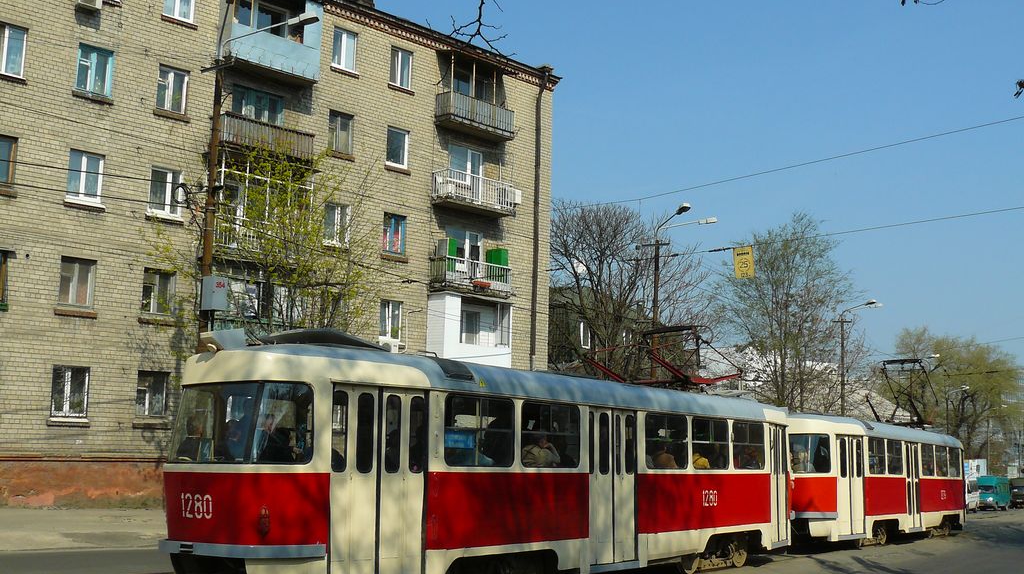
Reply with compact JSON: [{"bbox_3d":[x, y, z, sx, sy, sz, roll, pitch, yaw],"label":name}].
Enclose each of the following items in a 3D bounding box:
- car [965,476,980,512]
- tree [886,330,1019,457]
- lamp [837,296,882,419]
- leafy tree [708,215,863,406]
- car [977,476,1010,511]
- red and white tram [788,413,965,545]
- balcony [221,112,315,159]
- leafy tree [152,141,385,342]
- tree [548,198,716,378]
[{"bbox_3d":[28.918,13.559,68.787,2.000,2.250,5.300,-5,-11,33],"label":"car"},{"bbox_3d":[42.173,12.143,101.498,11.470,16.700,11.470,-3,-10,22],"label":"tree"},{"bbox_3d":[16.856,5.635,50.750,2.200,10.070,1.600,-5,-11,33],"label":"lamp"},{"bbox_3d":[12.223,3.179,47.150,6.390,13.390,6.390,-1,-10,14],"label":"leafy tree"},{"bbox_3d":[35.119,15.261,77.645,1.950,2.500,4.900,-5,-11,33],"label":"car"},{"bbox_3d":[9.785,5.239,28.734,2.500,3.120,14.000,-6,-12,35],"label":"red and white tram"},{"bbox_3d":[-7.225,-4.149,31.020,2.950,1.080,0.880,9,-13,-41],"label":"balcony"},{"bbox_3d":[-5.576,0.838,24.174,5.200,8.490,5.200,3,-10,-13],"label":"leafy tree"},{"bbox_3d":[4.751,2.625,44.180,7.040,12.860,7.040,0,-9,6],"label":"tree"}]

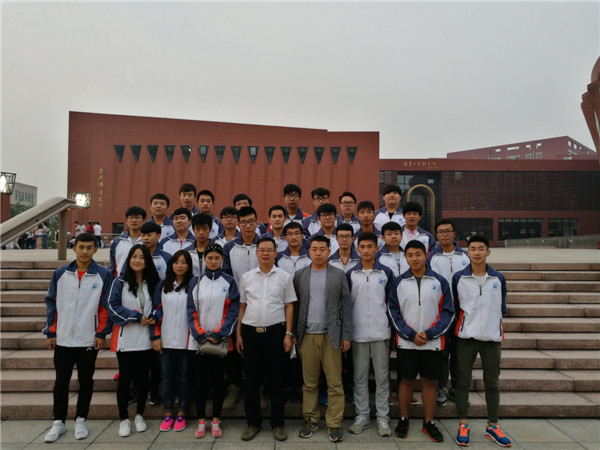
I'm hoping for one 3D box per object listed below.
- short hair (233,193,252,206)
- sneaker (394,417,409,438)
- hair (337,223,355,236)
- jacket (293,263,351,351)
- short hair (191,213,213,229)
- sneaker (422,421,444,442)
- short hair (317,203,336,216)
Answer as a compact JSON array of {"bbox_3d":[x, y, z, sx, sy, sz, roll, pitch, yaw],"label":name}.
[{"bbox_3d":[-0.671,-0.285,5.509,0.210,0.160,0.205,0,-1,-5],"label":"short hair"},{"bbox_3d":[0.900,1.765,4.100,0.108,0.118,0.285,0,0,15],"label":"sneaker"},{"bbox_3d":[0.447,0.060,4.620,0.178,0.150,0.205,0,-1,3],"label":"hair"},{"bbox_3d":[0.197,0.694,4.094,0.530,0.760,0.300,0,-1,2],"label":"jacket"},{"bbox_3d":[-0.967,-0.024,4.621,0.195,0.180,0.220,0,0,-12],"label":"short hair"},{"bbox_3d":[1.187,1.807,4.162,0.105,0.110,0.285,0,0,-13],"label":"sneaker"},{"bbox_3d":[0.295,-0.152,5.151,0.200,0.170,0.215,0,0,0],"label":"short hair"}]

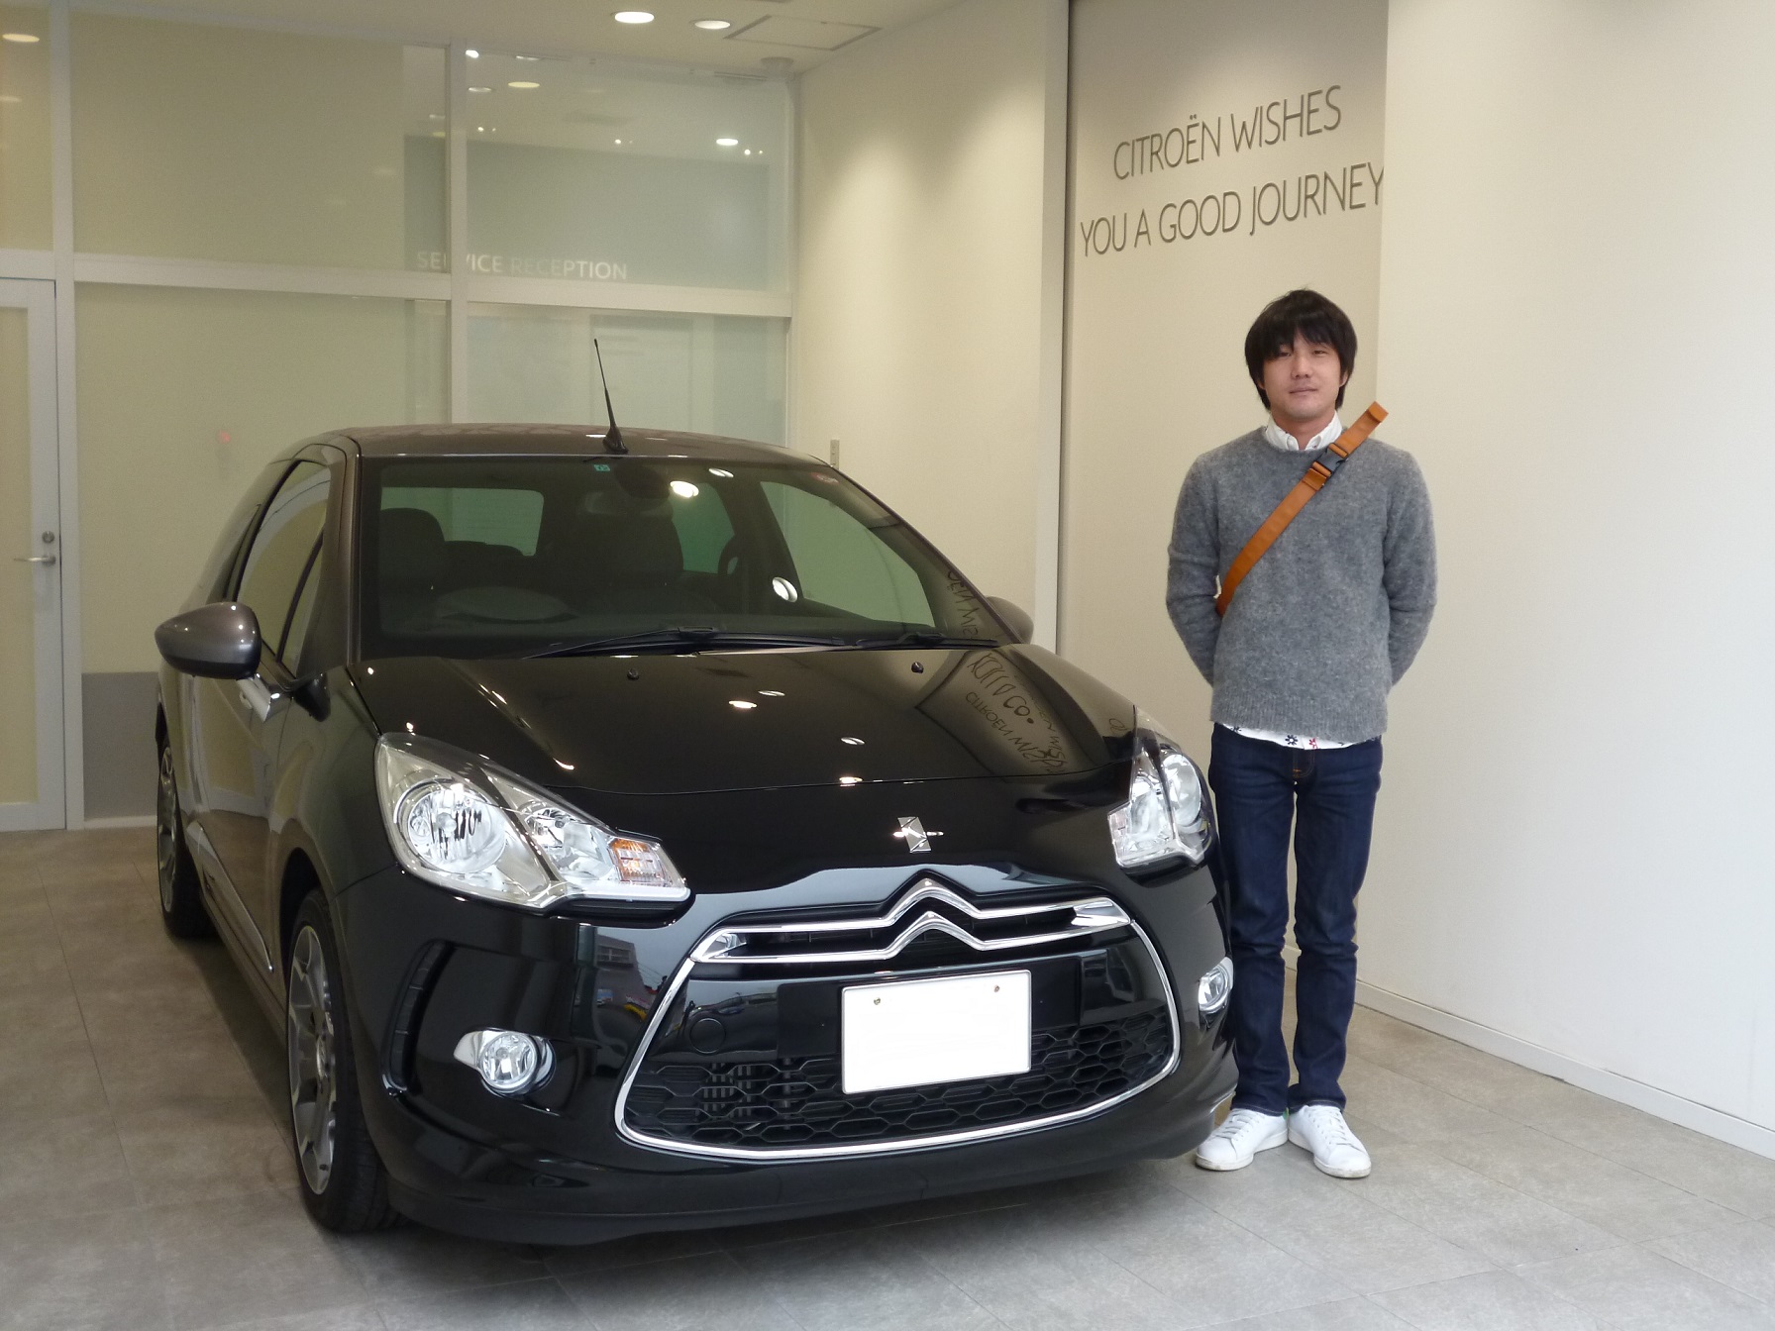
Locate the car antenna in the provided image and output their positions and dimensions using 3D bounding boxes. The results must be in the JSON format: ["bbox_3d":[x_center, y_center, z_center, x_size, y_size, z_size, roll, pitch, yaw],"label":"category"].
[{"bbox_3d":[-0.647,-0.620,4.829,0.035,0.326,0.050,-2,-27,-24],"label":"car antenna"}]

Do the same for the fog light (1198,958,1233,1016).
[{"bbox_3d":[0.581,0.571,3.757,0.135,0.105,0.110,-2,6,-32],"label":"fog light"}]

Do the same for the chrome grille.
[{"bbox_3d":[0.061,0.546,3.341,1.000,0.425,0.130,-2,6,-24],"label":"chrome grille"}]

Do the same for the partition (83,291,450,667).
[{"bbox_3d":[-2.297,-0.686,7.841,1.347,1.404,0.040,-2,6,-25],"label":"partition"}]

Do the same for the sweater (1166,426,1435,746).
[{"bbox_3d":[0.823,-0.162,4.182,0.520,0.615,0.290,2,5,10],"label":"sweater"}]

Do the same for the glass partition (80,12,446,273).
[{"bbox_3d":[-2.279,-1.902,7.725,1.342,0.839,0.040,-2,6,-25],"label":"glass partition"}]

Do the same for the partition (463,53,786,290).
[{"bbox_3d":[-1.010,-1.934,8.321,1.323,0.862,0.040,-2,6,-25],"label":"partition"}]

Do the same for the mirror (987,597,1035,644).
[{"bbox_3d":[0.268,-0.086,4.988,0.235,0.165,0.150,-2,6,-24],"label":"mirror"}]

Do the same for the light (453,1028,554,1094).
[{"bbox_3d":[-0.593,0.602,3.224,0.135,0.105,0.110,-1,6,-16],"label":"light"}]

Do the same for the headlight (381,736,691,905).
[{"bbox_3d":[-0.592,0.248,3.376,0.390,0.235,0.570,-2,6,-24],"label":"headlight"}]

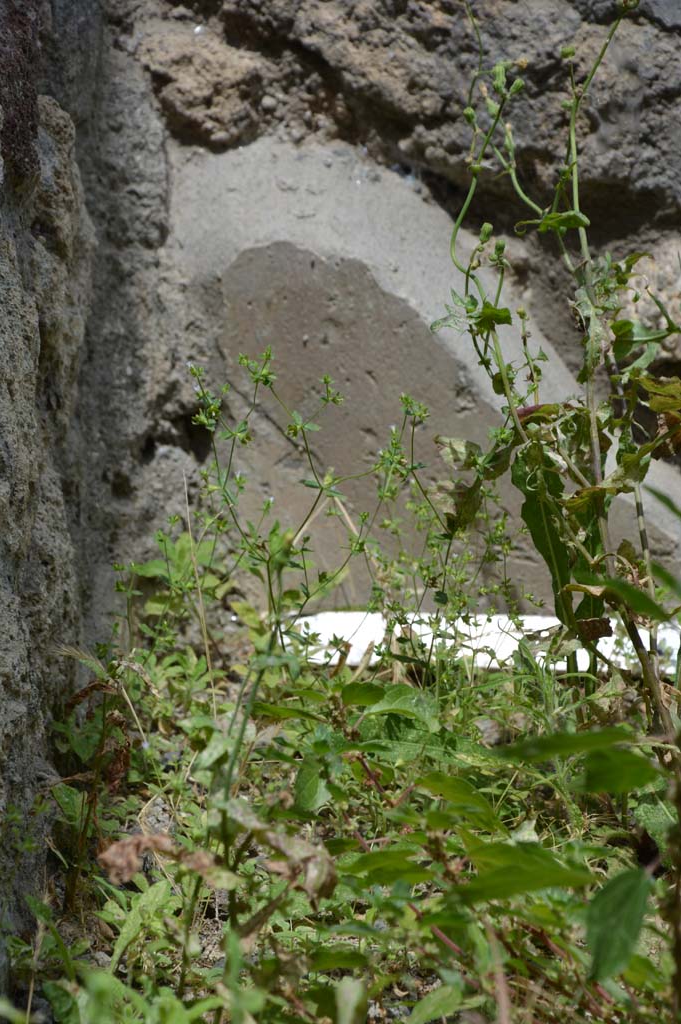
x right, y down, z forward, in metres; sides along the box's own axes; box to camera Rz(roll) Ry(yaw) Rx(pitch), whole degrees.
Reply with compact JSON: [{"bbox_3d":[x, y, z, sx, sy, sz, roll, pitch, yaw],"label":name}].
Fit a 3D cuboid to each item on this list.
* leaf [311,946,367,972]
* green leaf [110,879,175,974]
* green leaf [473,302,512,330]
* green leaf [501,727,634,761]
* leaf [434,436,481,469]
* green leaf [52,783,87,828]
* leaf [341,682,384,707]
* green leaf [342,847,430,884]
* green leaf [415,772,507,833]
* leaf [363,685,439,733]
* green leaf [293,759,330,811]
[{"bbox_3d":[0.000,0.189,1.885,0.026,0.008,0.018,-3,15,23],"label":"leaf"},{"bbox_3d":[-0.087,0.181,1.952,0.013,0.009,0.050,22,58,17],"label":"green leaf"},{"bbox_3d":[0.075,-0.096,2.195,0.016,0.011,0.026,-29,22,-33],"label":"green leaf"},{"bbox_3d":[0.093,0.097,1.860,0.060,0.009,0.022,-6,13,-19],"label":"green leaf"},{"bbox_3d":[0.057,-0.029,2.185,0.025,0.017,0.012,4,-33,-23],"label":"leaf"},{"bbox_3d":[-0.122,0.132,2.015,0.014,0.024,0.007,-17,-26,-18],"label":"green leaf"},{"bbox_3d":[0.010,0.085,2.085,0.022,0.008,0.018,-4,33,27],"label":"leaf"},{"bbox_3d":[0.020,0.154,1.942,0.041,0.009,0.020,-4,24,-22],"label":"green leaf"},{"bbox_3d":[0.054,0.130,1.992,0.048,0.009,0.022,31,46,18],"label":"green leaf"},{"bbox_3d":[0.029,0.092,2.103,0.038,0.012,0.024,2,29,23],"label":"leaf"},{"bbox_3d":[-0.013,0.125,2.053,0.016,0.028,0.008,14,-34,-14],"label":"green leaf"}]

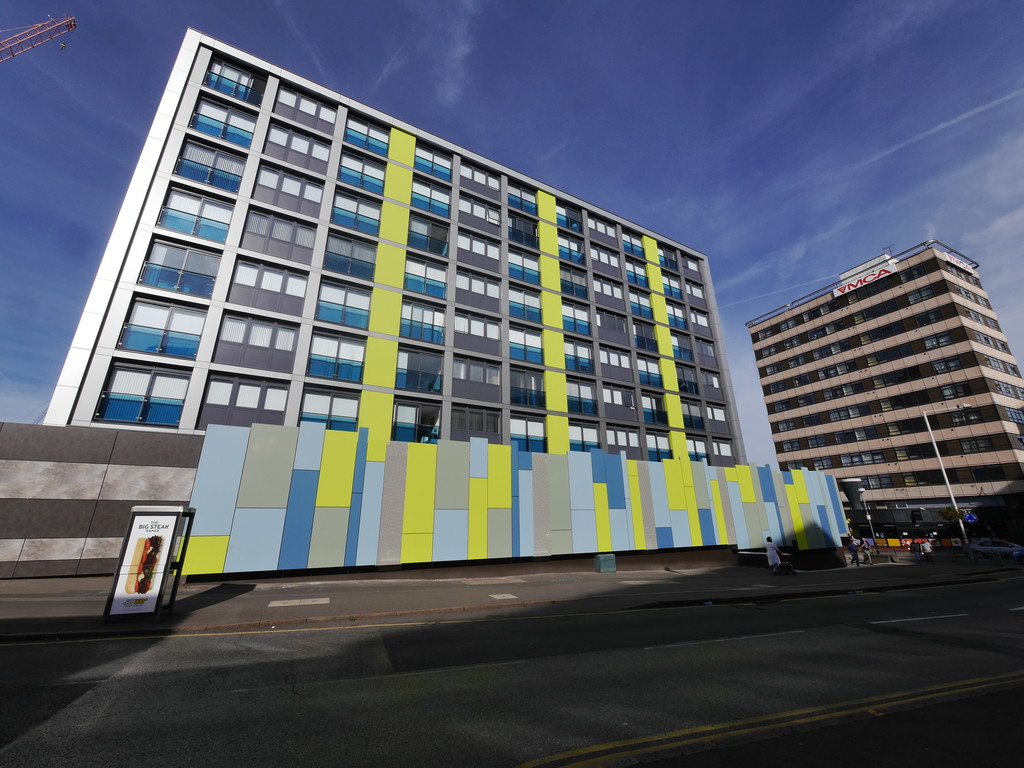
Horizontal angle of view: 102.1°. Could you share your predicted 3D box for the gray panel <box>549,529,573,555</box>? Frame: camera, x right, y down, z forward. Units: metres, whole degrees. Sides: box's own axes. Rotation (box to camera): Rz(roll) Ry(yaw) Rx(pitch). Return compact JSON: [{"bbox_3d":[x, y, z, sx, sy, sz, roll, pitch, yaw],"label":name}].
[{"bbox_3d":[2.160,6.909,18.046,1.165,0.977,0.080,9,-21,-28],"label":"gray panel"}]

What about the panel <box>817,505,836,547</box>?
[{"bbox_3d":[21.629,9.857,28.608,1.120,2.769,0.080,9,-21,-28],"label":"panel"}]

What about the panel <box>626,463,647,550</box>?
[{"bbox_3d":[6.502,6.270,21.671,0.722,4.499,0.080,9,-22,-27],"label":"panel"}]

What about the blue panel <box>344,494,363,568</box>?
[{"bbox_3d":[-5.436,5.004,14.246,0.359,2.348,0.080,9,-21,-28],"label":"blue panel"}]

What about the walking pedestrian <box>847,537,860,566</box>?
[{"bbox_3d":[22.824,11.205,27.557,0.600,1.740,0.500,-6,-20,14],"label":"walking pedestrian"}]

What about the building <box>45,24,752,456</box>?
[{"bbox_3d":[-2.233,-0.853,32.121,40.365,26.401,14.000,10,-22,-27],"label":"building"}]

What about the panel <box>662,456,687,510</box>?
[{"bbox_3d":[8.917,5.518,22.668,1.430,2.658,0.080,9,-21,-28],"label":"panel"}]

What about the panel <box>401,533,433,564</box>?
[{"bbox_3d":[-3.440,5.980,15.079,1.147,0.985,0.080,9,-21,-28],"label":"panel"}]

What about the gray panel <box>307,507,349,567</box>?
[{"bbox_3d":[-6.387,5.365,14.515,1.162,1.959,0.080,9,-22,-27],"label":"gray panel"}]

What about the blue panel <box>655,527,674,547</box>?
[{"bbox_3d":[7.742,7.807,21.012,1.144,0.992,0.080,9,-21,-28],"label":"blue panel"}]

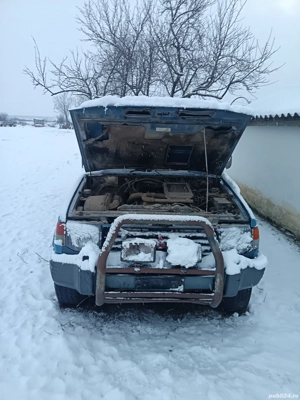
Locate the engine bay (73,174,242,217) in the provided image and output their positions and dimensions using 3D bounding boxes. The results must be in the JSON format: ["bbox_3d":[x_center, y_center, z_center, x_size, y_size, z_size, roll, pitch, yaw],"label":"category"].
[{"bbox_3d":[0.060,0.114,2.572,1.326,0.398,0.949,1,15,-1],"label":"engine bay"}]

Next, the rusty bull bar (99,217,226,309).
[{"bbox_3d":[0.071,0.440,1.958,0.867,0.617,0.224,1,15,-1],"label":"rusty bull bar"}]

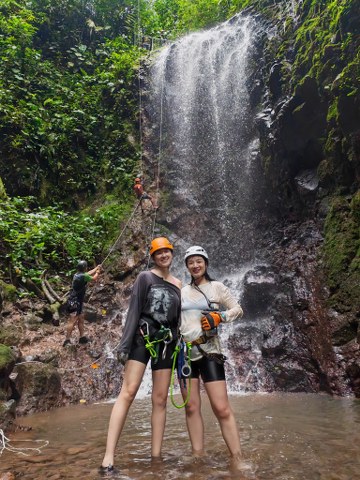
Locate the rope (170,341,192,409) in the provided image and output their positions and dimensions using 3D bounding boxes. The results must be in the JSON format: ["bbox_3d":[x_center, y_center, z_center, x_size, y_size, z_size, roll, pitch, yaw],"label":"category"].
[{"bbox_3d":[0.012,0.942,2.337,0.155,0.440,0.100,0,-11,0],"label":"rope"}]

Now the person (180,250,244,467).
[{"bbox_3d":[0.250,0.841,2.560,0.530,1.620,0.400,-1,-11,8],"label":"person"}]

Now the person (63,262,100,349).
[{"bbox_3d":[-2.000,1.220,6.639,0.500,1.680,0.660,-10,-15,44],"label":"person"}]

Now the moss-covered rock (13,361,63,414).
[{"bbox_3d":[-1.730,1.680,3.960,0.600,0.480,0.520,5,-12,-25],"label":"moss-covered rock"}]

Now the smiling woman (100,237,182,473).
[{"bbox_3d":[-0.280,0.809,2.525,0.630,1.670,0.430,2,-11,-10],"label":"smiling woman"}]

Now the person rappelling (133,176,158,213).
[{"bbox_3d":[-1.260,-1.735,12.424,0.850,1.380,0.550,9,-14,-39],"label":"person rappelling"}]

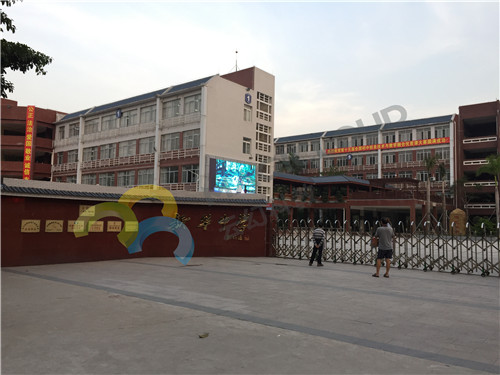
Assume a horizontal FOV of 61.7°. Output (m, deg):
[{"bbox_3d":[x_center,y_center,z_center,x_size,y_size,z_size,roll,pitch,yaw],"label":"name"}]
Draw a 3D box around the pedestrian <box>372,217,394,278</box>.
[{"bbox_3d":[3.888,1.753,12.200,0.620,1.730,0.450,1,-4,0],"label":"pedestrian"}]

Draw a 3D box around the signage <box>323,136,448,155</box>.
[{"bbox_3d":[23.568,-7.322,74.555,22.342,0.870,0.060,-2,-5,39],"label":"signage"}]

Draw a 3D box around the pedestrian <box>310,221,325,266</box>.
[{"bbox_3d":[2.433,2.044,15.100,0.500,1.590,0.420,0,-4,23],"label":"pedestrian"}]

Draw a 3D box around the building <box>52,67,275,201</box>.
[{"bbox_3d":[-13.150,-4.160,55.542,31.688,18.518,11.600,-2,-5,39],"label":"building"}]

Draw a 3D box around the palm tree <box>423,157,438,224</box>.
[{"bbox_3d":[19.854,0.604,46.000,1.750,8.400,1.750,0,-4,23],"label":"palm tree"}]

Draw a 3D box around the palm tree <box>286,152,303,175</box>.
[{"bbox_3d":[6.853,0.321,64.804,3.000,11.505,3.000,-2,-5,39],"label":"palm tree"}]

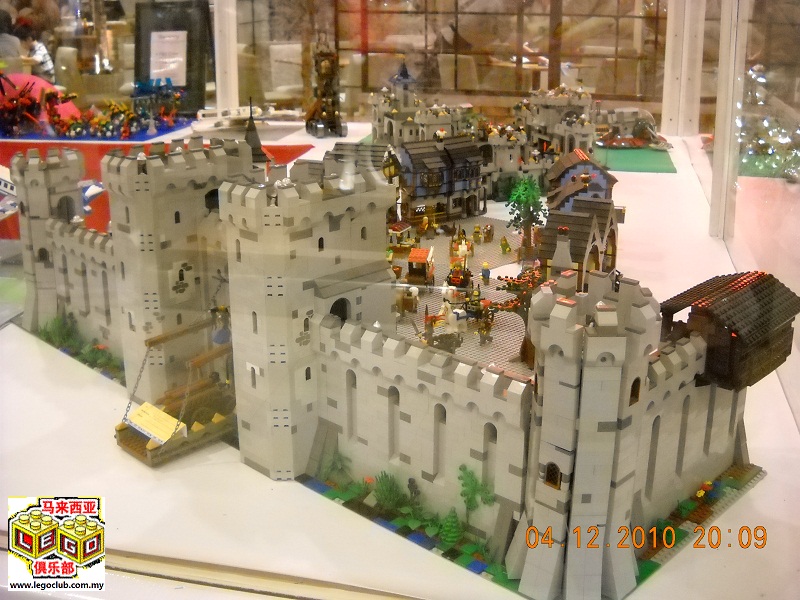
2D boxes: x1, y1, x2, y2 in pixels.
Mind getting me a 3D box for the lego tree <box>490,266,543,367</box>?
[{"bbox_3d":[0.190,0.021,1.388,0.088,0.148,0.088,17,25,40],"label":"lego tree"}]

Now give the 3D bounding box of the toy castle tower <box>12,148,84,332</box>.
[{"bbox_3d":[-0.568,-0.102,1.558,0.098,0.281,0.098,17,25,40],"label":"toy castle tower"}]

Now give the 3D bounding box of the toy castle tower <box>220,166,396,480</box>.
[{"bbox_3d":[-0.106,0.018,1.109,0.115,0.339,0.191,17,25,40],"label":"toy castle tower"}]

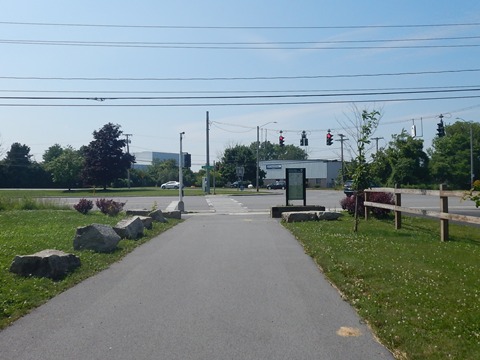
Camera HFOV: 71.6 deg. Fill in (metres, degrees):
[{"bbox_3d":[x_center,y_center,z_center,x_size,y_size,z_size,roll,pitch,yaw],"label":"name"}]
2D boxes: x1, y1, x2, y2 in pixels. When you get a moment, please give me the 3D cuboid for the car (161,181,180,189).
[{"bbox_3d":[-14.242,1.265,69.500,4.500,1.470,1.800,0,0,2],"label":"car"}]

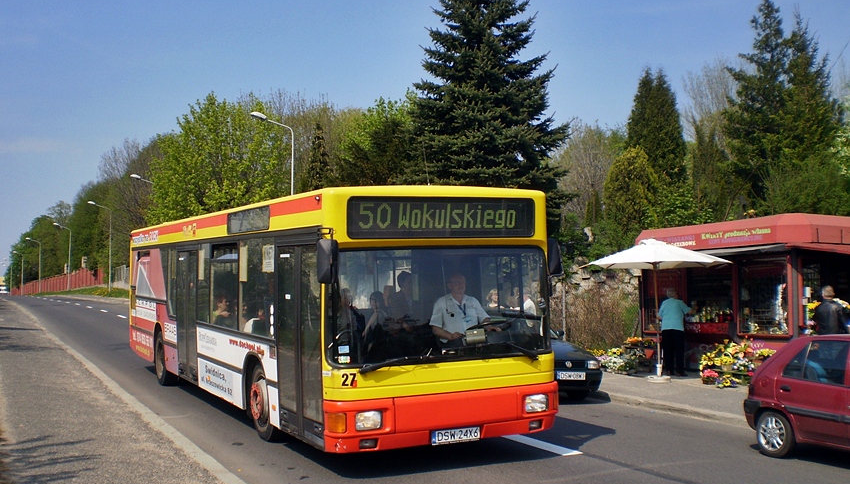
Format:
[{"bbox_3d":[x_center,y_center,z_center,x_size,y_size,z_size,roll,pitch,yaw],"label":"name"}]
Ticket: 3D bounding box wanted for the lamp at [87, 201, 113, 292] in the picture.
[{"bbox_3d":[-33.291,0.512,90.600,2.350,9.200,0.350,1,-2,-29],"label":"lamp"}]

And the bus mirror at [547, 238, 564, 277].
[{"bbox_3d":[1.359,0.161,9.208,0.200,0.400,0.160,-1,-1,-27],"label":"bus mirror"}]

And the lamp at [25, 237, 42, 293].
[{"bbox_3d":[-64.817,3.943,146.500,2.400,9.200,0.350,1,-2,-29],"label":"lamp"}]

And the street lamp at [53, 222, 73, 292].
[{"bbox_3d":[-49.033,2.029,119.600,2.350,9.200,0.350,1,-2,-29],"label":"street lamp"}]

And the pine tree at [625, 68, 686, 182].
[{"bbox_3d":[8.863,-3.557,34.000,2.500,6.306,2.500,1,-2,-27],"label":"pine tree"}]

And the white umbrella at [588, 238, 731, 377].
[{"bbox_3d":[4.128,1.201,15.500,2.500,2.530,2.500,0,-2,0],"label":"white umbrella"}]

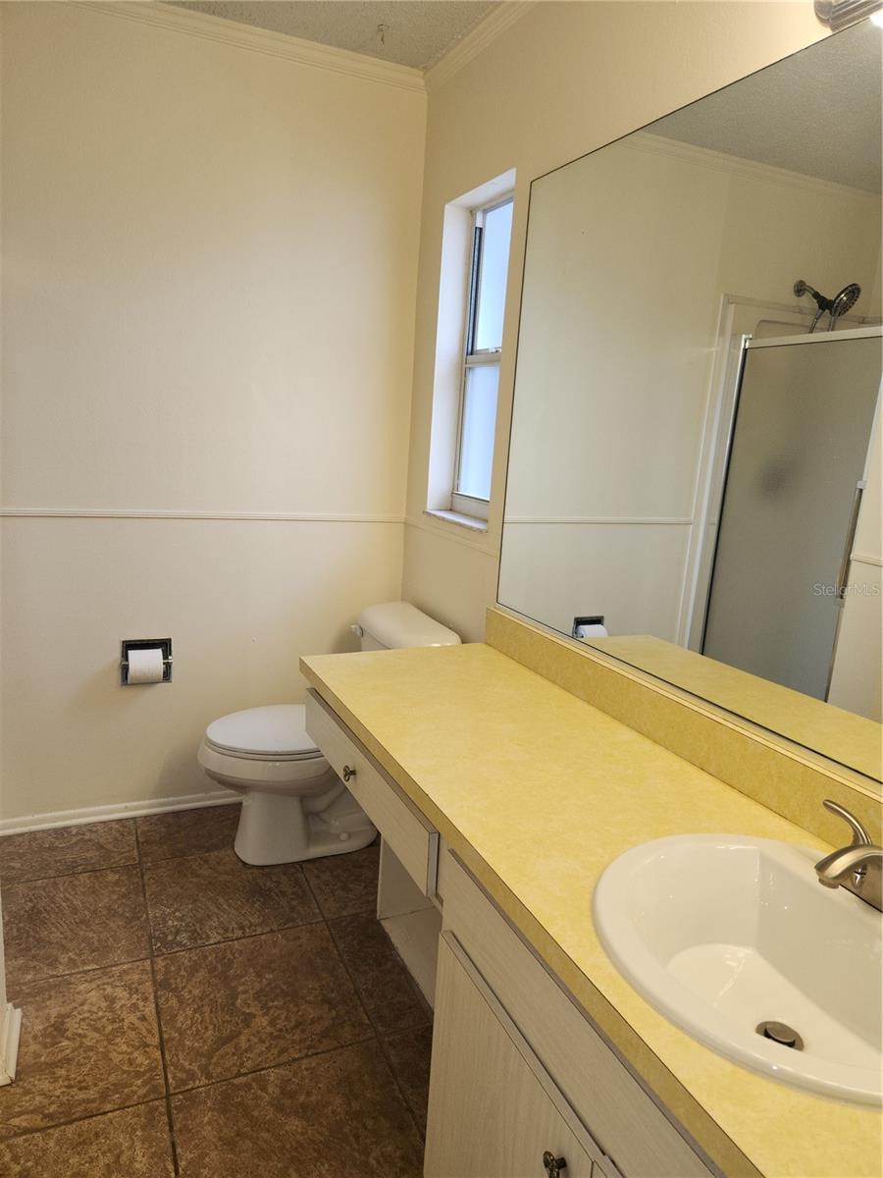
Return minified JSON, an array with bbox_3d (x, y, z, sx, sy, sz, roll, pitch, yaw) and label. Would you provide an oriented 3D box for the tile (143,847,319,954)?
[{"bbox_3d":[-0.617,0.880,2.265,0.444,0.010,0.444,-2,12,-24],"label":"tile"}]

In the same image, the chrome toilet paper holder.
[{"bbox_3d":[-0.963,0.241,2.561,0.154,0.149,0.070,-2,12,-24],"label":"chrome toilet paper holder"}]

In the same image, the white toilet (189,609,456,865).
[{"bbox_3d":[-0.400,0.465,2.530,0.755,0.725,0.475,-2,12,-24],"label":"white toilet"}]

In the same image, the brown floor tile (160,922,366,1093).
[{"bbox_3d":[-0.435,0.971,1.863,0.444,0.010,0.444,-2,12,-24],"label":"brown floor tile"}]

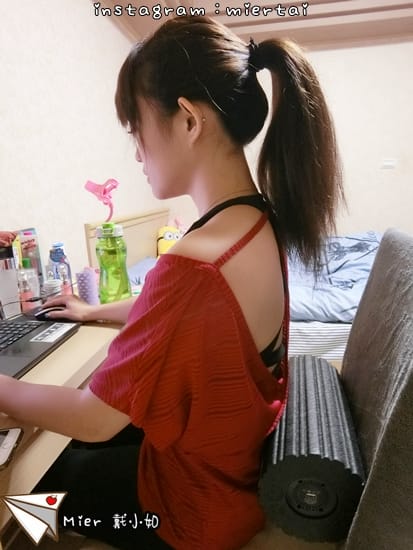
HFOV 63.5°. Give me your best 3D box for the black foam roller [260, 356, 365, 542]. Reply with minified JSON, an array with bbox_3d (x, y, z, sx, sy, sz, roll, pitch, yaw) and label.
[{"bbox_3d":[0.187,0.283,0.601,0.150,0.150,0.300,3,15,14],"label":"black foam roller"}]

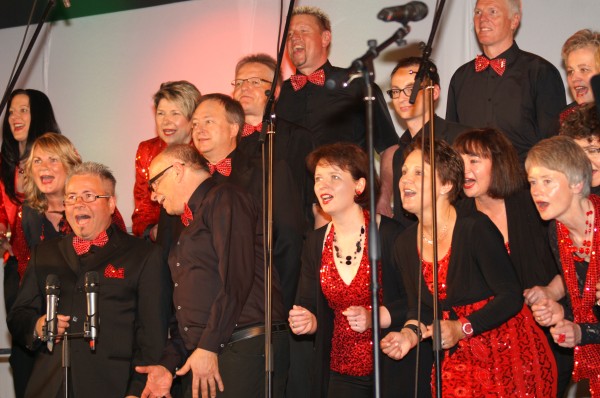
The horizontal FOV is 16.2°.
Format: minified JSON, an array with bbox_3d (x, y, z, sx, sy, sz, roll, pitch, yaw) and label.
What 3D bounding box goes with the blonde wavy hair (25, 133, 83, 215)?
[{"bbox_3d":[-0.848,-0.091,7.300,0.205,0.270,0.220,-3,-3,22],"label":"blonde wavy hair"}]

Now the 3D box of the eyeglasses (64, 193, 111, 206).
[{"bbox_3d":[-0.689,0.003,6.950,0.140,0.042,0.140,-11,-4,30],"label":"eyeglasses"}]

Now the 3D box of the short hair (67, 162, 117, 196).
[{"bbox_3d":[-0.674,-0.058,6.850,0.165,0.125,0.195,-8,-4,25],"label":"short hair"}]

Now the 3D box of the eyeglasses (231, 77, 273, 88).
[{"bbox_3d":[-0.165,-0.435,8.000,0.140,0.042,0.140,-9,-13,30],"label":"eyeglasses"}]

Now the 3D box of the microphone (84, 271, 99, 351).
[{"bbox_3d":[-0.666,0.356,6.750,0.048,0.257,0.048,0,-7,0],"label":"microphone"}]

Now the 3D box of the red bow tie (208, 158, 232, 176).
[{"bbox_3d":[-0.294,-0.117,7.820,0.120,0.065,0.040,-5,-14,42],"label":"red bow tie"}]

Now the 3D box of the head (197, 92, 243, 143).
[{"bbox_3d":[-0.299,-0.288,7.900,0.170,0.235,0.210,-4,-8,40],"label":"head"}]

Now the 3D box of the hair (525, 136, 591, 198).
[{"bbox_3d":[0.798,-0.098,6.550,0.175,0.190,0.220,-4,6,44],"label":"hair"}]

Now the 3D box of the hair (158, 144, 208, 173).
[{"bbox_3d":[-0.377,-0.127,7.080,0.130,0.145,0.165,-29,-4,-16],"label":"hair"}]

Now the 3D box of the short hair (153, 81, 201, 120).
[{"bbox_3d":[-0.446,-0.355,7.700,0.175,0.160,0.200,-2,-2,20],"label":"short hair"}]

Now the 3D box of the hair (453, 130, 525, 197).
[{"bbox_3d":[0.626,-0.117,6.950,0.240,0.225,0.210,-8,3,-41],"label":"hair"}]

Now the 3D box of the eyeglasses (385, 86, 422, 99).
[{"bbox_3d":[0.420,-0.392,7.820,0.140,0.045,0.140,0,0,40],"label":"eyeglasses"}]

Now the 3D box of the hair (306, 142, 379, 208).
[{"bbox_3d":[0.137,-0.076,6.800,0.205,0.210,0.225,-4,-11,39],"label":"hair"}]

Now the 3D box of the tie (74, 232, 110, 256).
[{"bbox_3d":[-0.666,0.138,6.720,0.117,0.057,0.035,-15,-3,18],"label":"tie"}]

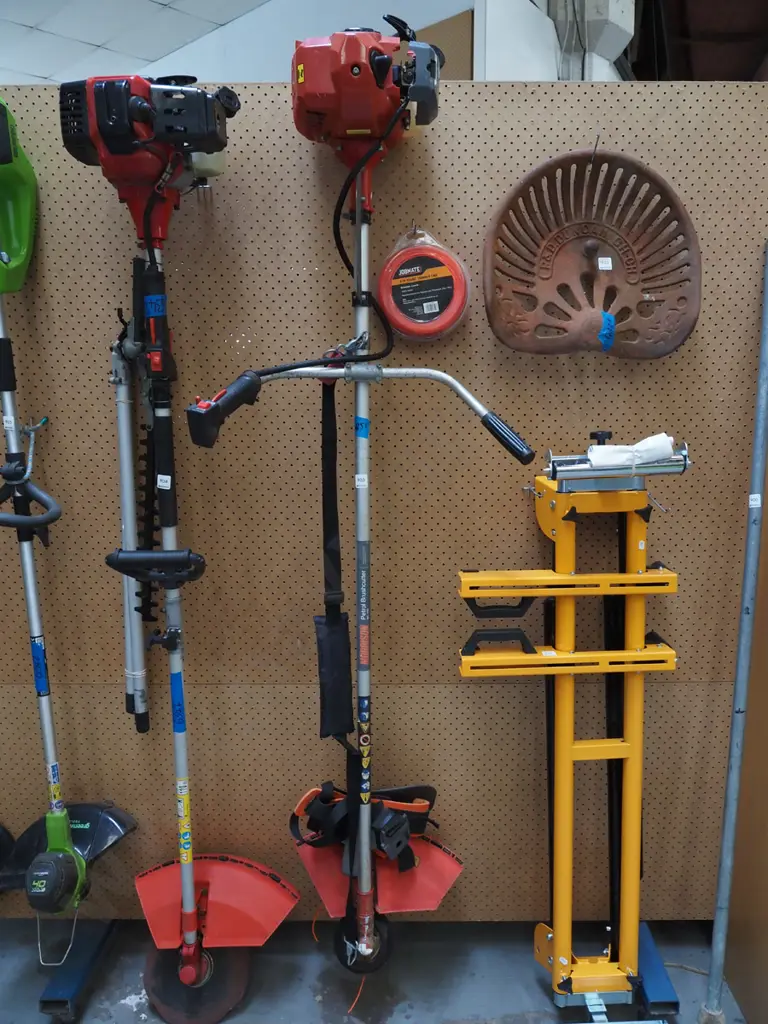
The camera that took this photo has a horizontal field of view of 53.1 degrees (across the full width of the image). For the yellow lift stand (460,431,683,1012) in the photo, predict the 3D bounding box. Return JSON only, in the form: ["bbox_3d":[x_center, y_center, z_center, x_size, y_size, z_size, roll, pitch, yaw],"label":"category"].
[{"bbox_3d":[0.351,0.451,1.520,0.412,1.212,0.293,-1,7,-2],"label":"yellow lift stand"}]

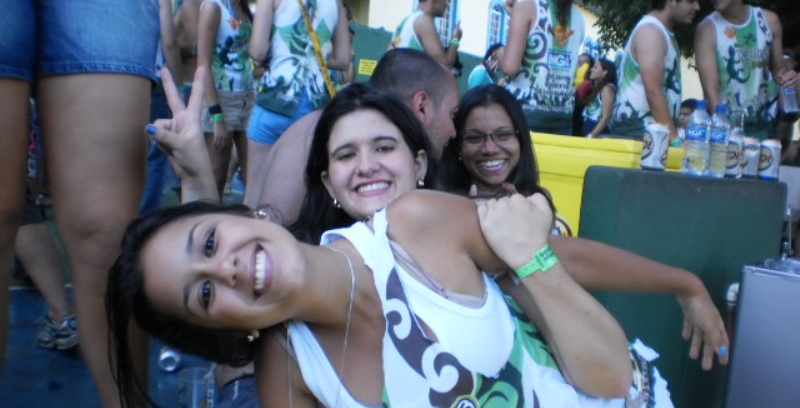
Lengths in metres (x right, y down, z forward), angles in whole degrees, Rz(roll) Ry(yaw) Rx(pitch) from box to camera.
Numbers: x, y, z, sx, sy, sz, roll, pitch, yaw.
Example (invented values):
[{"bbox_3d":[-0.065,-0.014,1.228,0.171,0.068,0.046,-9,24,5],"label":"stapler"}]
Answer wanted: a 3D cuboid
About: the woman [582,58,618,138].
[{"bbox_3d":[1.794,-0.524,7.659,0.300,1.620,0.420,3,5,-24],"label":"woman"}]

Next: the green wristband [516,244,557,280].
[{"bbox_3d":[0.164,0.069,1.000,0.056,0.025,0.045,-23,-21,-3],"label":"green wristband"}]

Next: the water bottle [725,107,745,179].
[{"bbox_3d":[0.977,-0.176,2.420,0.061,0.205,0.061,5,4,0],"label":"water bottle"}]

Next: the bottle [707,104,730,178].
[{"bbox_3d":[0.922,-0.182,2.400,0.063,0.215,0.063,5,4,0],"label":"bottle"}]

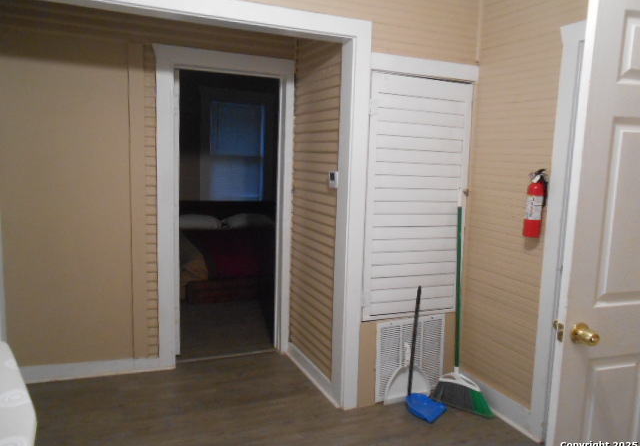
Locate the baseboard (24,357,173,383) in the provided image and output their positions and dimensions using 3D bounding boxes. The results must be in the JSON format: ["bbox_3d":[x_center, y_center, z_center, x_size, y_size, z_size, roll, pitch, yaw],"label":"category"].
[{"bbox_3d":[-1.452,0.958,3.179,0.920,0.102,0.022,-1,7,-21],"label":"baseboard"}]

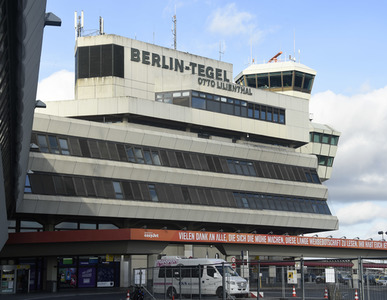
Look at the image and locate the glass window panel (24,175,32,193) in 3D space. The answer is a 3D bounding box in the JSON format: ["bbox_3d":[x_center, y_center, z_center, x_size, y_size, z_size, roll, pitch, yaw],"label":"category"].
[{"bbox_3d":[-15.101,2.978,70.048,0.966,1.768,0.100,8,-32,-43],"label":"glass window panel"}]

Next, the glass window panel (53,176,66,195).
[{"bbox_3d":[-13.118,3.501,76.270,1.110,1.917,0.100,8,-35,-42],"label":"glass window panel"}]

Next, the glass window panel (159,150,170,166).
[{"bbox_3d":[-3.164,0.927,84.668,1.100,2.200,0.100,8,-31,-43],"label":"glass window panel"}]

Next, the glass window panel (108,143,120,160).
[{"bbox_3d":[-8.149,0.155,80.055,1.100,2.300,0.100,8,-31,-43],"label":"glass window panel"}]

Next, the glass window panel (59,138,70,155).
[{"bbox_3d":[-12.093,-0.328,72.754,1.017,1.674,0.100,8,-31,-41],"label":"glass window panel"}]

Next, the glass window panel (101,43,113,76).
[{"bbox_3d":[-9.421,-9.737,84.721,1.318,3.600,0.120,-3,-10,17],"label":"glass window panel"}]

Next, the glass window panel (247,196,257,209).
[{"bbox_3d":[7.035,6.473,94.291,1.160,1.563,0.100,8,-35,-42],"label":"glass window panel"}]

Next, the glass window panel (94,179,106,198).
[{"bbox_3d":[-9.341,3.867,77.953,1.100,2.300,0.100,8,-31,-43],"label":"glass window panel"}]

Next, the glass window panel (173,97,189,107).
[{"bbox_3d":[-1.460,-5.634,92.336,1.928,1.278,0.100,-3,-10,16],"label":"glass window panel"}]

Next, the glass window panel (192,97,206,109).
[{"bbox_3d":[0.604,-5.318,88.379,2.155,1.190,0.100,8,-12,-43],"label":"glass window panel"}]

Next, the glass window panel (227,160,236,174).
[{"bbox_3d":[4.264,1.964,87.086,1.017,1.744,0.100,8,-31,-41],"label":"glass window panel"}]

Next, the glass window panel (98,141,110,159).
[{"bbox_3d":[-9.427,-0.054,82.196,1.013,2.085,0.100,8,-35,-41],"label":"glass window panel"}]

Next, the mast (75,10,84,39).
[{"bbox_3d":[-13.165,-14.410,89.470,0.874,3.228,0.828,8,-12,-43],"label":"mast"}]

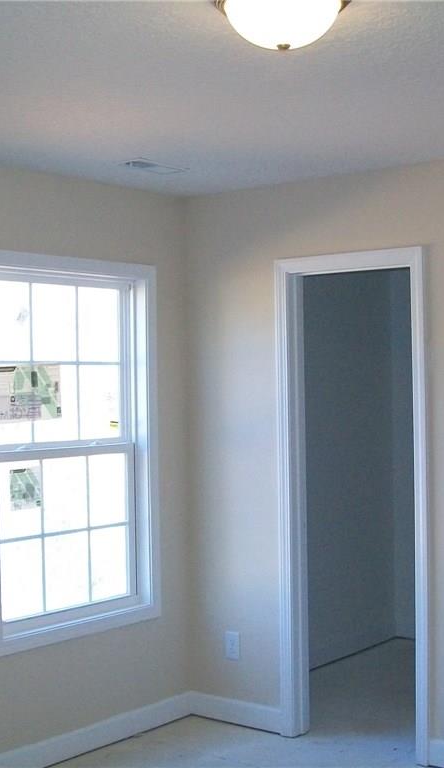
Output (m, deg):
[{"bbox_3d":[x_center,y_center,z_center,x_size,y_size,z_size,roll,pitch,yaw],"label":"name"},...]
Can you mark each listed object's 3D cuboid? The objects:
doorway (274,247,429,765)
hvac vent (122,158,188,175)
[{"bbox_3d":[0.580,0.505,4.521,0.734,2.103,0.150,-1,0,39],"label":"doorway"},{"bbox_3d":[-0.273,-0.871,4.271,0.145,0.018,0.280,-1,0,39],"label":"hvac vent"}]

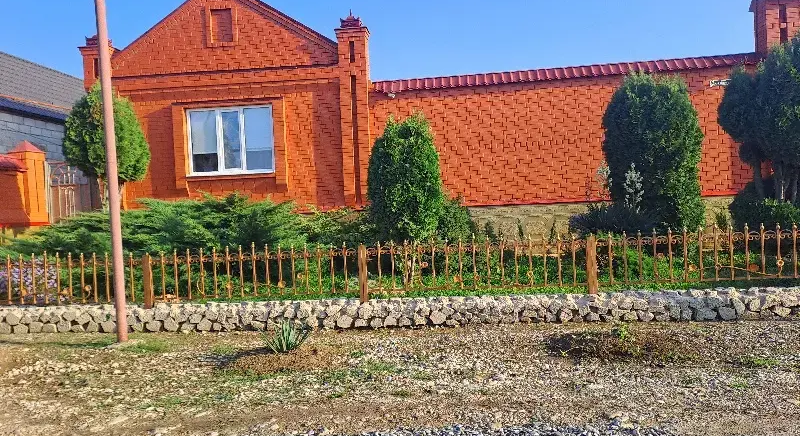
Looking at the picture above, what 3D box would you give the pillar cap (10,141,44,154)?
[{"bbox_3d":[-8.726,-1.664,13.481,0.500,0.295,0.580,-2,2,10],"label":"pillar cap"}]

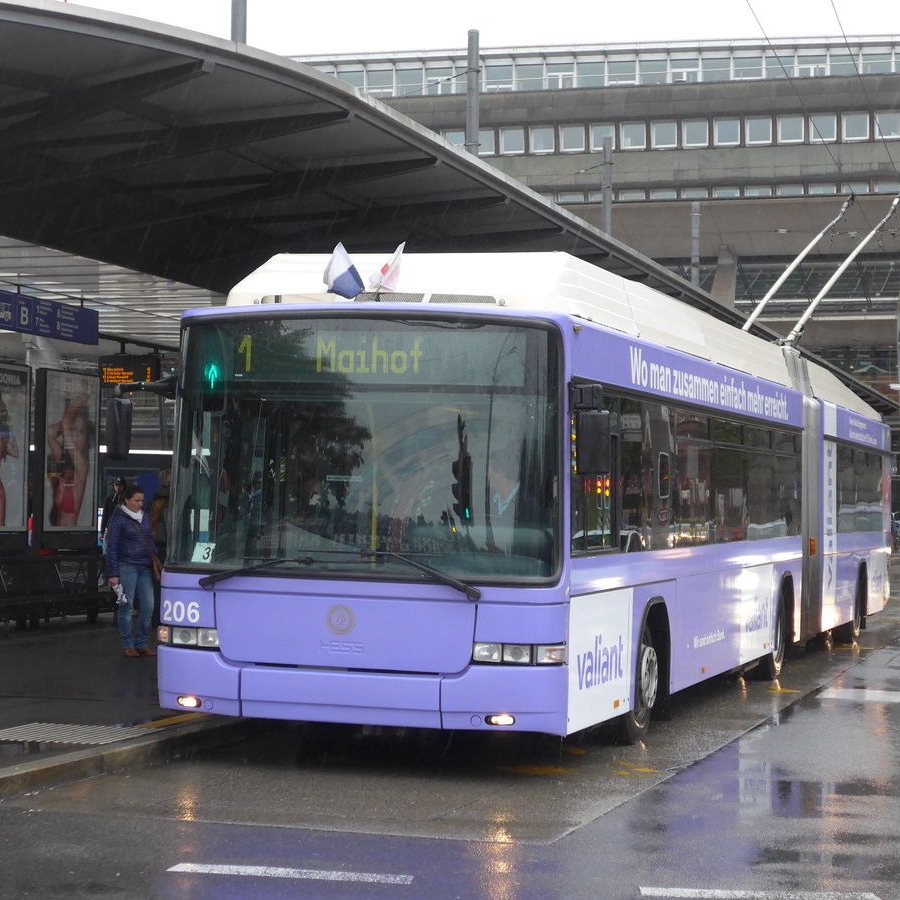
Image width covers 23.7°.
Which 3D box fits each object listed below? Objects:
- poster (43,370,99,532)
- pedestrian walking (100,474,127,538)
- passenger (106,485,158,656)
[{"bbox_3d":[-4.225,0.023,23.966,0.100,1.740,1.200,1,-1,20],"label":"poster"},{"bbox_3d":[-4.312,1.205,28.000,0.500,1.740,0.380,1,-1,6],"label":"pedestrian walking"},{"bbox_3d":[-2.999,1.148,20.300,0.480,1.630,0.350,2,-1,-34],"label":"passenger"}]

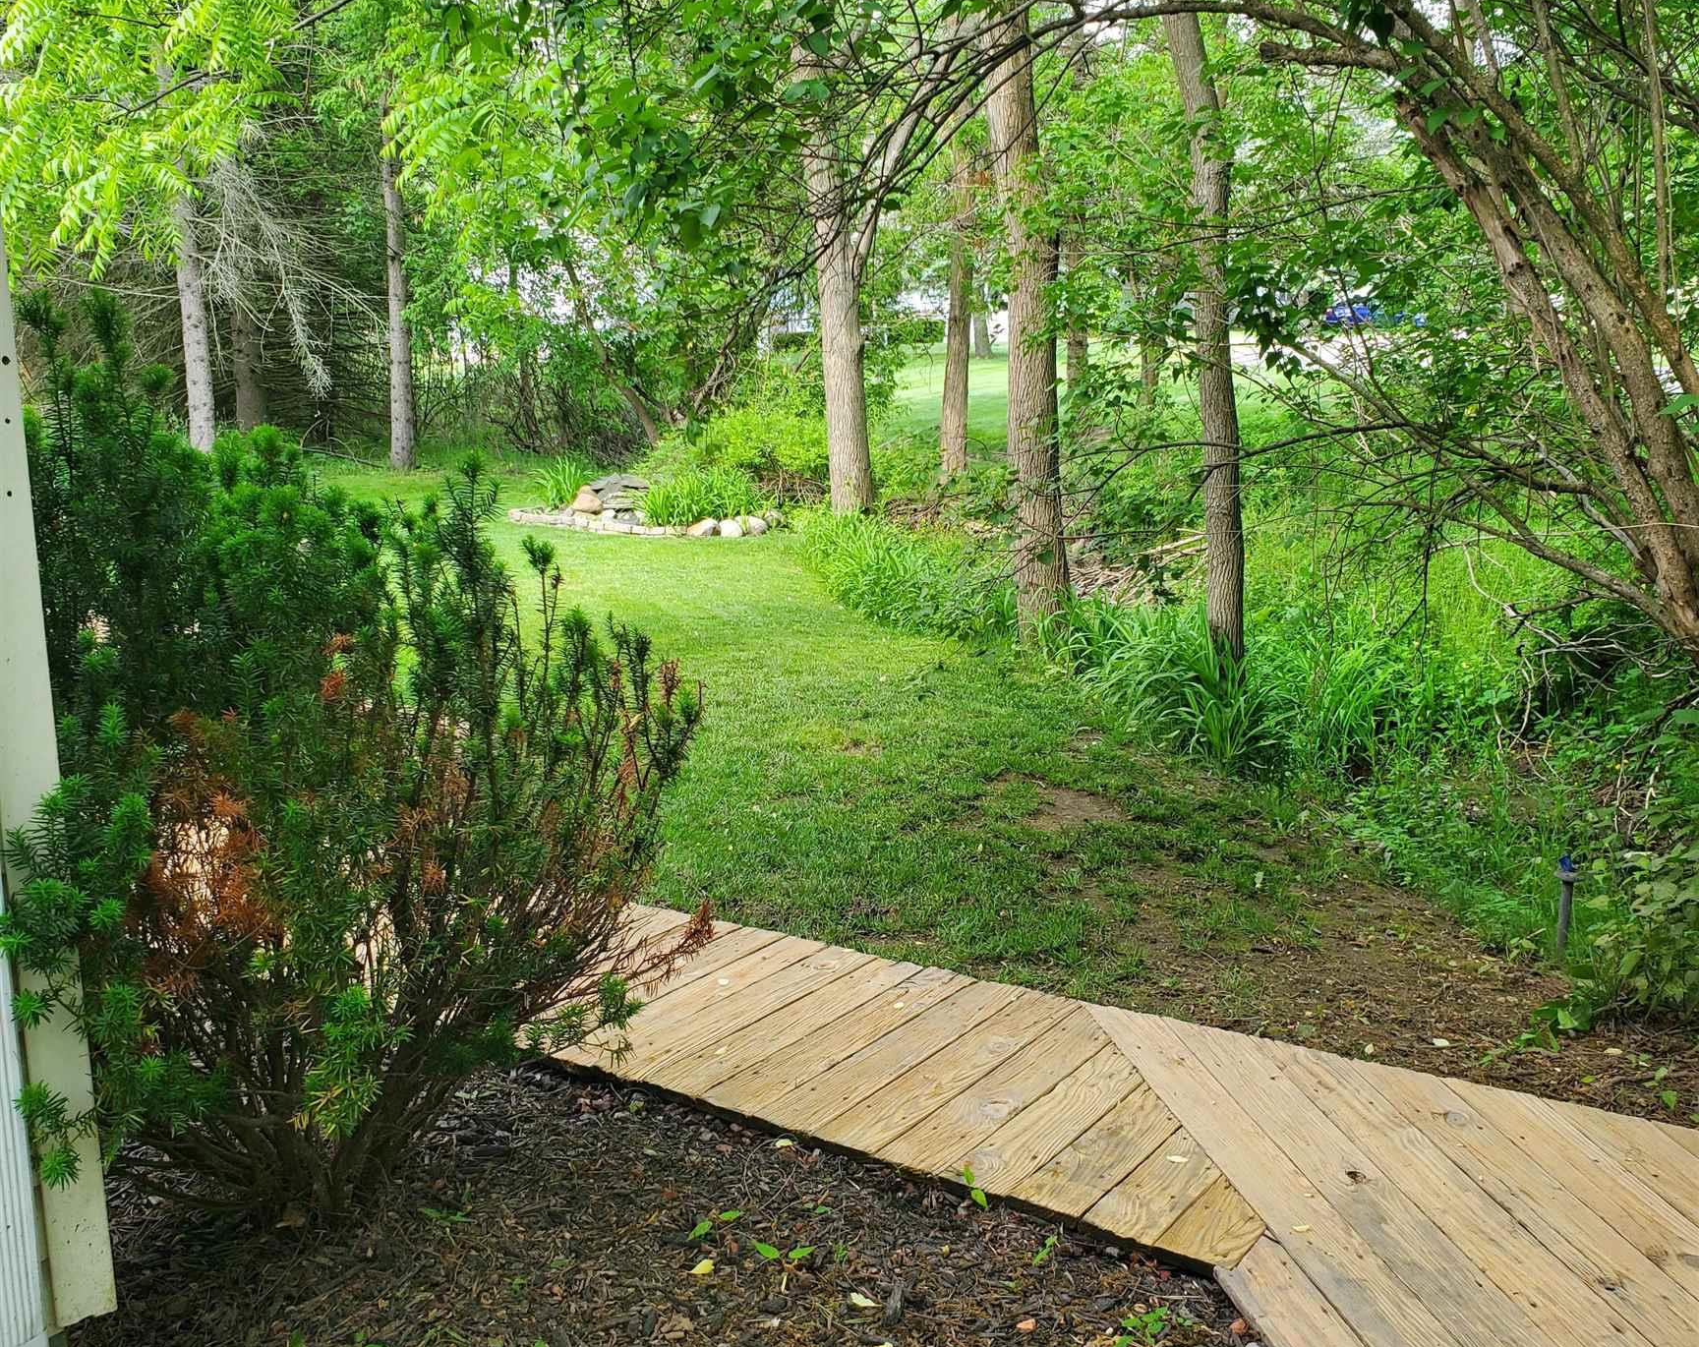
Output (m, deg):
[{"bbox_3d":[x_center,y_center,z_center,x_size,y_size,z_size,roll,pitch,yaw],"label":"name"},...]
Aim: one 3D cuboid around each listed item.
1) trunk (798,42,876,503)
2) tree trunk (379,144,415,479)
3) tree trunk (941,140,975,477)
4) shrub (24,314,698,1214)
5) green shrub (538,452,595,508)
[{"bbox_3d":[-0.123,-3.537,15.566,0.454,4.066,0.416,-5,11,1],"label":"trunk"},{"bbox_3d":[-5.259,-4.228,19.755,0.325,3.718,0.297,-3,11,-14],"label":"tree trunk"},{"bbox_3d":[1.222,-4.103,19.271,0.350,3.663,0.304,2,11,3],"label":"tree trunk"},{"bbox_3d":[-0.869,0.167,3.188,1.200,1.620,1.100,0,11,0],"label":"shrub"},{"bbox_3d":[-2.563,-1.754,15.400,0.520,0.500,0.480,-2,11,-9],"label":"green shrub"}]

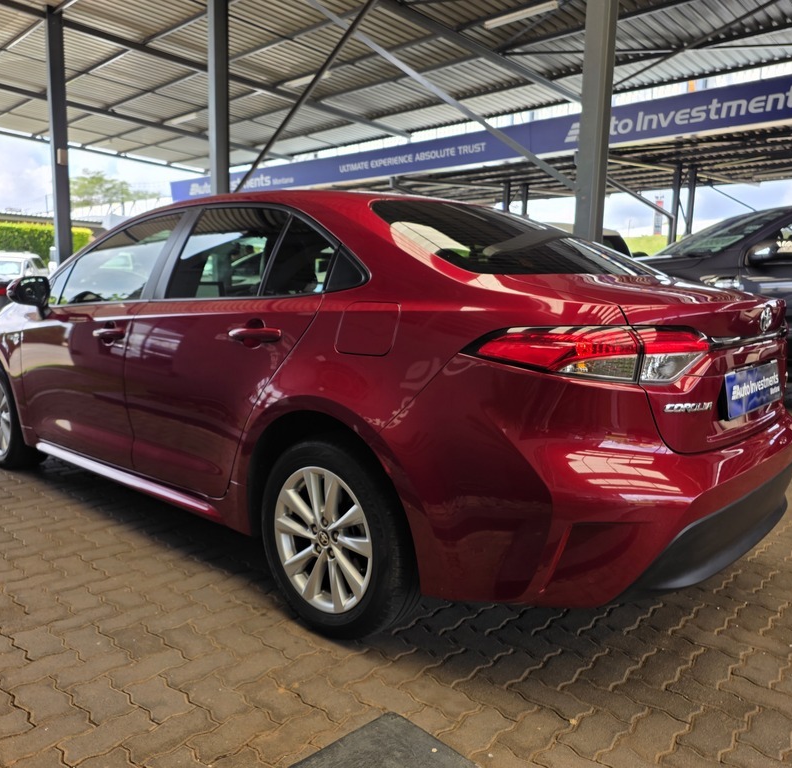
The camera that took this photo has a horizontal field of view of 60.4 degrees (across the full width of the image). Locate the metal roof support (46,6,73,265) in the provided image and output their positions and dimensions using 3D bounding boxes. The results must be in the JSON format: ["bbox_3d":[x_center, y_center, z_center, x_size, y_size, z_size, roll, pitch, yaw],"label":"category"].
[{"bbox_3d":[-5.075,-3.007,10.312,0.134,5.017,0.172,9,11,43],"label":"metal roof support"}]

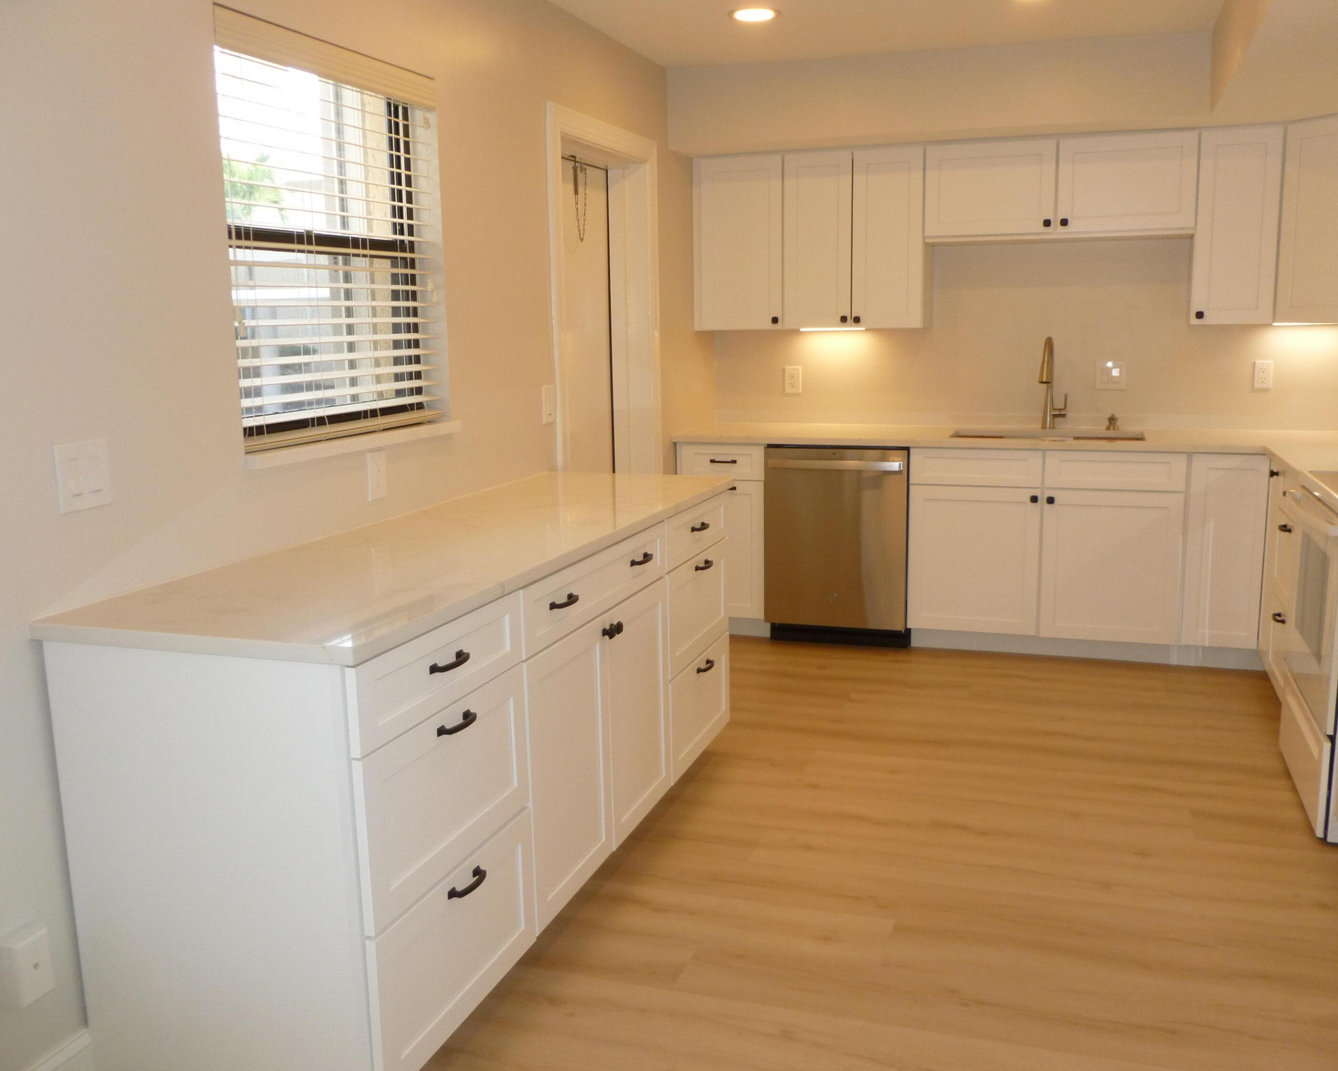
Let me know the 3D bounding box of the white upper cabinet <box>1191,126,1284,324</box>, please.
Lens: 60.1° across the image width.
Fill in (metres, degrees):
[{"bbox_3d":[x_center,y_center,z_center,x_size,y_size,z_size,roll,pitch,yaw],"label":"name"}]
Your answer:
[{"bbox_3d":[2.277,-1.234,4.675,0.300,0.750,0.320,2,10,19],"label":"white upper cabinet"}]

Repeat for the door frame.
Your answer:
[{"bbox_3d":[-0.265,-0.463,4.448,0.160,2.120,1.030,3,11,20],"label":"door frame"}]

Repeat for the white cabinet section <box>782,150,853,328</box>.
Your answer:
[{"bbox_3d":[0.702,-1.296,5.173,0.299,0.732,0.325,3,11,20],"label":"white cabinet section"}]

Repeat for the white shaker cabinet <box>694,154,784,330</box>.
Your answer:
[{"bbox_3d":[0.356,-1.320,5.279,0.405,0.757,0.325,2,11,17],"label":"white shaker cabinet"}]

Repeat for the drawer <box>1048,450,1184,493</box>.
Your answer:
[{"bbox_3d":[1.819,-0.290,4.743,0.518,0.149,0.450,2,10,19],"label":"drawer"}]

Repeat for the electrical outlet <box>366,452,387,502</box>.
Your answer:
[{"bbox_3d":[-0.737,-0.151,2.918,0.010,0.119,0.077,2,10,19],"label":"electrical outlet"}]

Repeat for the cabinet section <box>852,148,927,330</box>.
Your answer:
[{"bbox_3d":[0.988,-1.282,5.071,0.296,0.732,0.325,3,11,20],"label":"cabinet section"}]

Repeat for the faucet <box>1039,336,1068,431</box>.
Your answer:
[{"bbox_3d":[1.644,-0.646,4.948,0.120,0.405,0.250,4,12,25],"label":"faucet"}]

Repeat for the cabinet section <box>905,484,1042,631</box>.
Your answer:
[{"bbox_3d":[1.347,0.047,5.013,0.515,0.599,0.610,3,11,20],"label":"cabinet section"}]

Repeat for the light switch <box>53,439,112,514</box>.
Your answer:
[{"bbox_3d":[-1.057,-0.108,2.087,0.010,0.119,0.114,3,11,20],"label":"light switch"}]

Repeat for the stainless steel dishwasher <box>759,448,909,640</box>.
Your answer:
[{"bbox_3d":[0.795,0.015,5.195,0.605,0.870,0.620,2,11,17],"label":"stainless steel dishwasher"}]

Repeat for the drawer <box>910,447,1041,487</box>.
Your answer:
[{"bbox_3d":[1.321,-0.314,4.915,0.520,0.154,0.450,2,10,19],"label":"drawer"}]

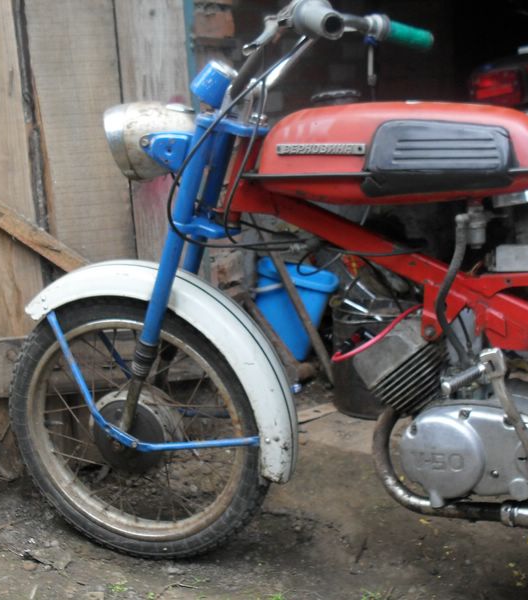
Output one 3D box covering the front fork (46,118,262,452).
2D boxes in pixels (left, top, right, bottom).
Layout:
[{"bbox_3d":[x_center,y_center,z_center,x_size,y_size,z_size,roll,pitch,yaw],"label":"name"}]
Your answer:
[{"bbox_3d":[-0.173,-0.031,1.528,0.410,0.580,0.190,1,15,17],"label":"front fork"}]

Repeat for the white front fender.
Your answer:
[{"bbox_3d":[-0.182,0.126,1.574,0.480,0.400,0.105,1,15,17],"label":"white front fender"}]

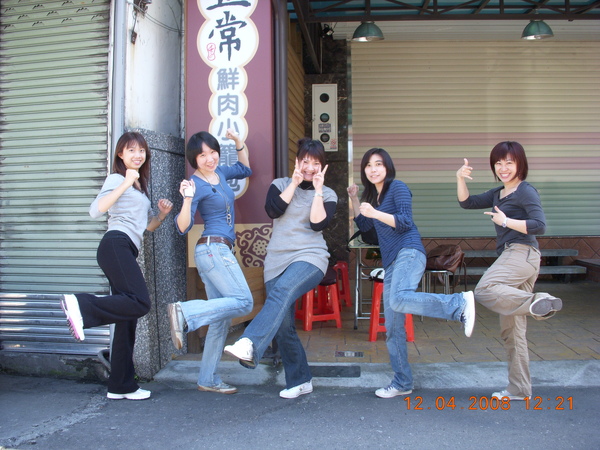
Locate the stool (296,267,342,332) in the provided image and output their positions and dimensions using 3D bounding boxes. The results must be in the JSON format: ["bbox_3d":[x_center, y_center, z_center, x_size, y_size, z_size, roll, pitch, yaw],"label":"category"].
[{"bbox_3d":[0.135,0.634,5.660,0.340,0.460,0.340,-1,2,-23],"label":"stool"}]

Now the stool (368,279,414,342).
[{"bbox_3d":[0.710,0.651,5.150,0.340,0.460,0.340,-1,2,-2],"label":"stool"}]

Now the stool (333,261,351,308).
[{"bbox_3d":[0.305,0.605,6.500,0.340,0.460,0.340,0,2,25],"label":"stool"}]

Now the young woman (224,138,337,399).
[{"bbox_3d":[-0.110,0.259,3.920,0.620,1.560,0.600,0,2,7],"label":"young woman"}]

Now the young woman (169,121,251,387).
[{"bbox_3d":[-0.563,0.227,4.100,0.560,1.650,0.470,0,2,32],"label":"young woman"}]

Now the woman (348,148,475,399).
[{"bbox_3d":[0.672,0.292,3.970,0.680,1.520,0.480,-2,2,-34],"label":"woman"}]

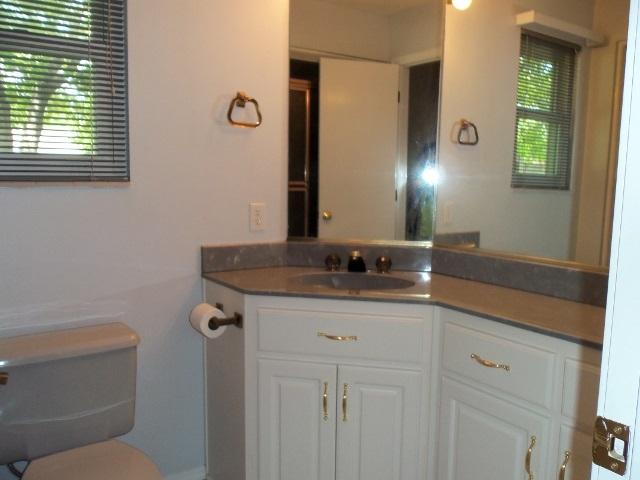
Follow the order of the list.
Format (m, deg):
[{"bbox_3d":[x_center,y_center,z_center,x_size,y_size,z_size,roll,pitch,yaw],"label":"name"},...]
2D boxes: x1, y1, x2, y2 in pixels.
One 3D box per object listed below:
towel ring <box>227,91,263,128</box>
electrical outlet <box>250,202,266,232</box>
[{"bbox_3d":[-0.295,-0.497,2.048,0.141,0.140,0.066,-4,8,-35],"label":"towel ring"},{"bbox_3d":[-0.251,-0.092,2.165,0.070,0.114,0.008,-4,8,-35],"label":"electrical outlet"}]

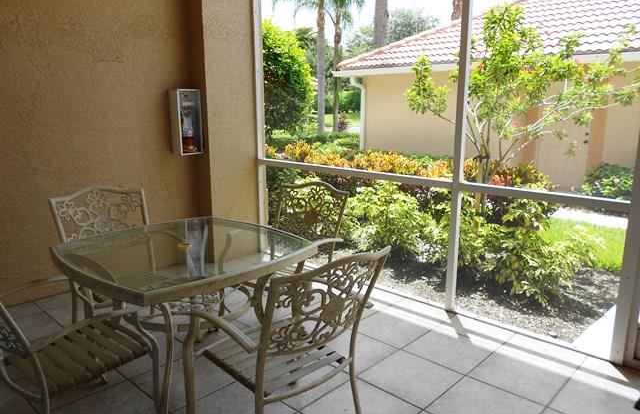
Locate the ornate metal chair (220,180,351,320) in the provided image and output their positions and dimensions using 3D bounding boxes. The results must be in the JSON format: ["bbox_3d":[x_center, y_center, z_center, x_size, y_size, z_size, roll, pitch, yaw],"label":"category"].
[{"bbox_3d":[-0.243,0.356,3.537,0.650,0.960,0.690,8,14,35],"label":"ornate metal chair"}]

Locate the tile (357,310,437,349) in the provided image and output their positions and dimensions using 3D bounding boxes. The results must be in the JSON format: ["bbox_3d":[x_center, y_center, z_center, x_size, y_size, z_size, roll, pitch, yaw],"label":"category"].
[{"bbox_3d":[0.512,0.870,3.444,0.457,0.010,0.457,10,15,42],"label":"tile"}]

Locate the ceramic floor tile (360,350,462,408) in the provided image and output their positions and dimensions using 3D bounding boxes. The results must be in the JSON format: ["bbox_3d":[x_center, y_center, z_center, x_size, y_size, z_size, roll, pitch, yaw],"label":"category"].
[{"bbox_3d":[0.531,0.993,2.810,0.457,0.010,0.457,10,15,42],"label":"ceramic floor tile"}]

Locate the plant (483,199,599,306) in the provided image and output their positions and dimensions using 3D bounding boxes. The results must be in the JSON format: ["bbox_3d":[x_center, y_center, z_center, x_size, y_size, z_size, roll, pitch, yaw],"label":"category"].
[{"bbox_3d":[1.970,0.345,4.325,0.960,0.850,0.900,5,12,25],"label":"plant"}]

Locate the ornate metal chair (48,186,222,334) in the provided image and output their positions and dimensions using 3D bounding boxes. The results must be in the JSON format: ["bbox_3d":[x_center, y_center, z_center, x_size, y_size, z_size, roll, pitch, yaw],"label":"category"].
[{"bbox_3d":[-1.352,0.387,3.365,0.690,0.960,0.650,10,15,41],"label":"ornate metal chair"}]

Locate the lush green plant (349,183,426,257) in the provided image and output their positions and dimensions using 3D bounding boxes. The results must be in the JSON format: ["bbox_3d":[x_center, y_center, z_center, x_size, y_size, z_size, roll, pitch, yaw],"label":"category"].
[{"bbox_3d":[0.793,0.144,5.346,0.870,0.850,0.830,2,11,8],"label":"lush green plant"}]

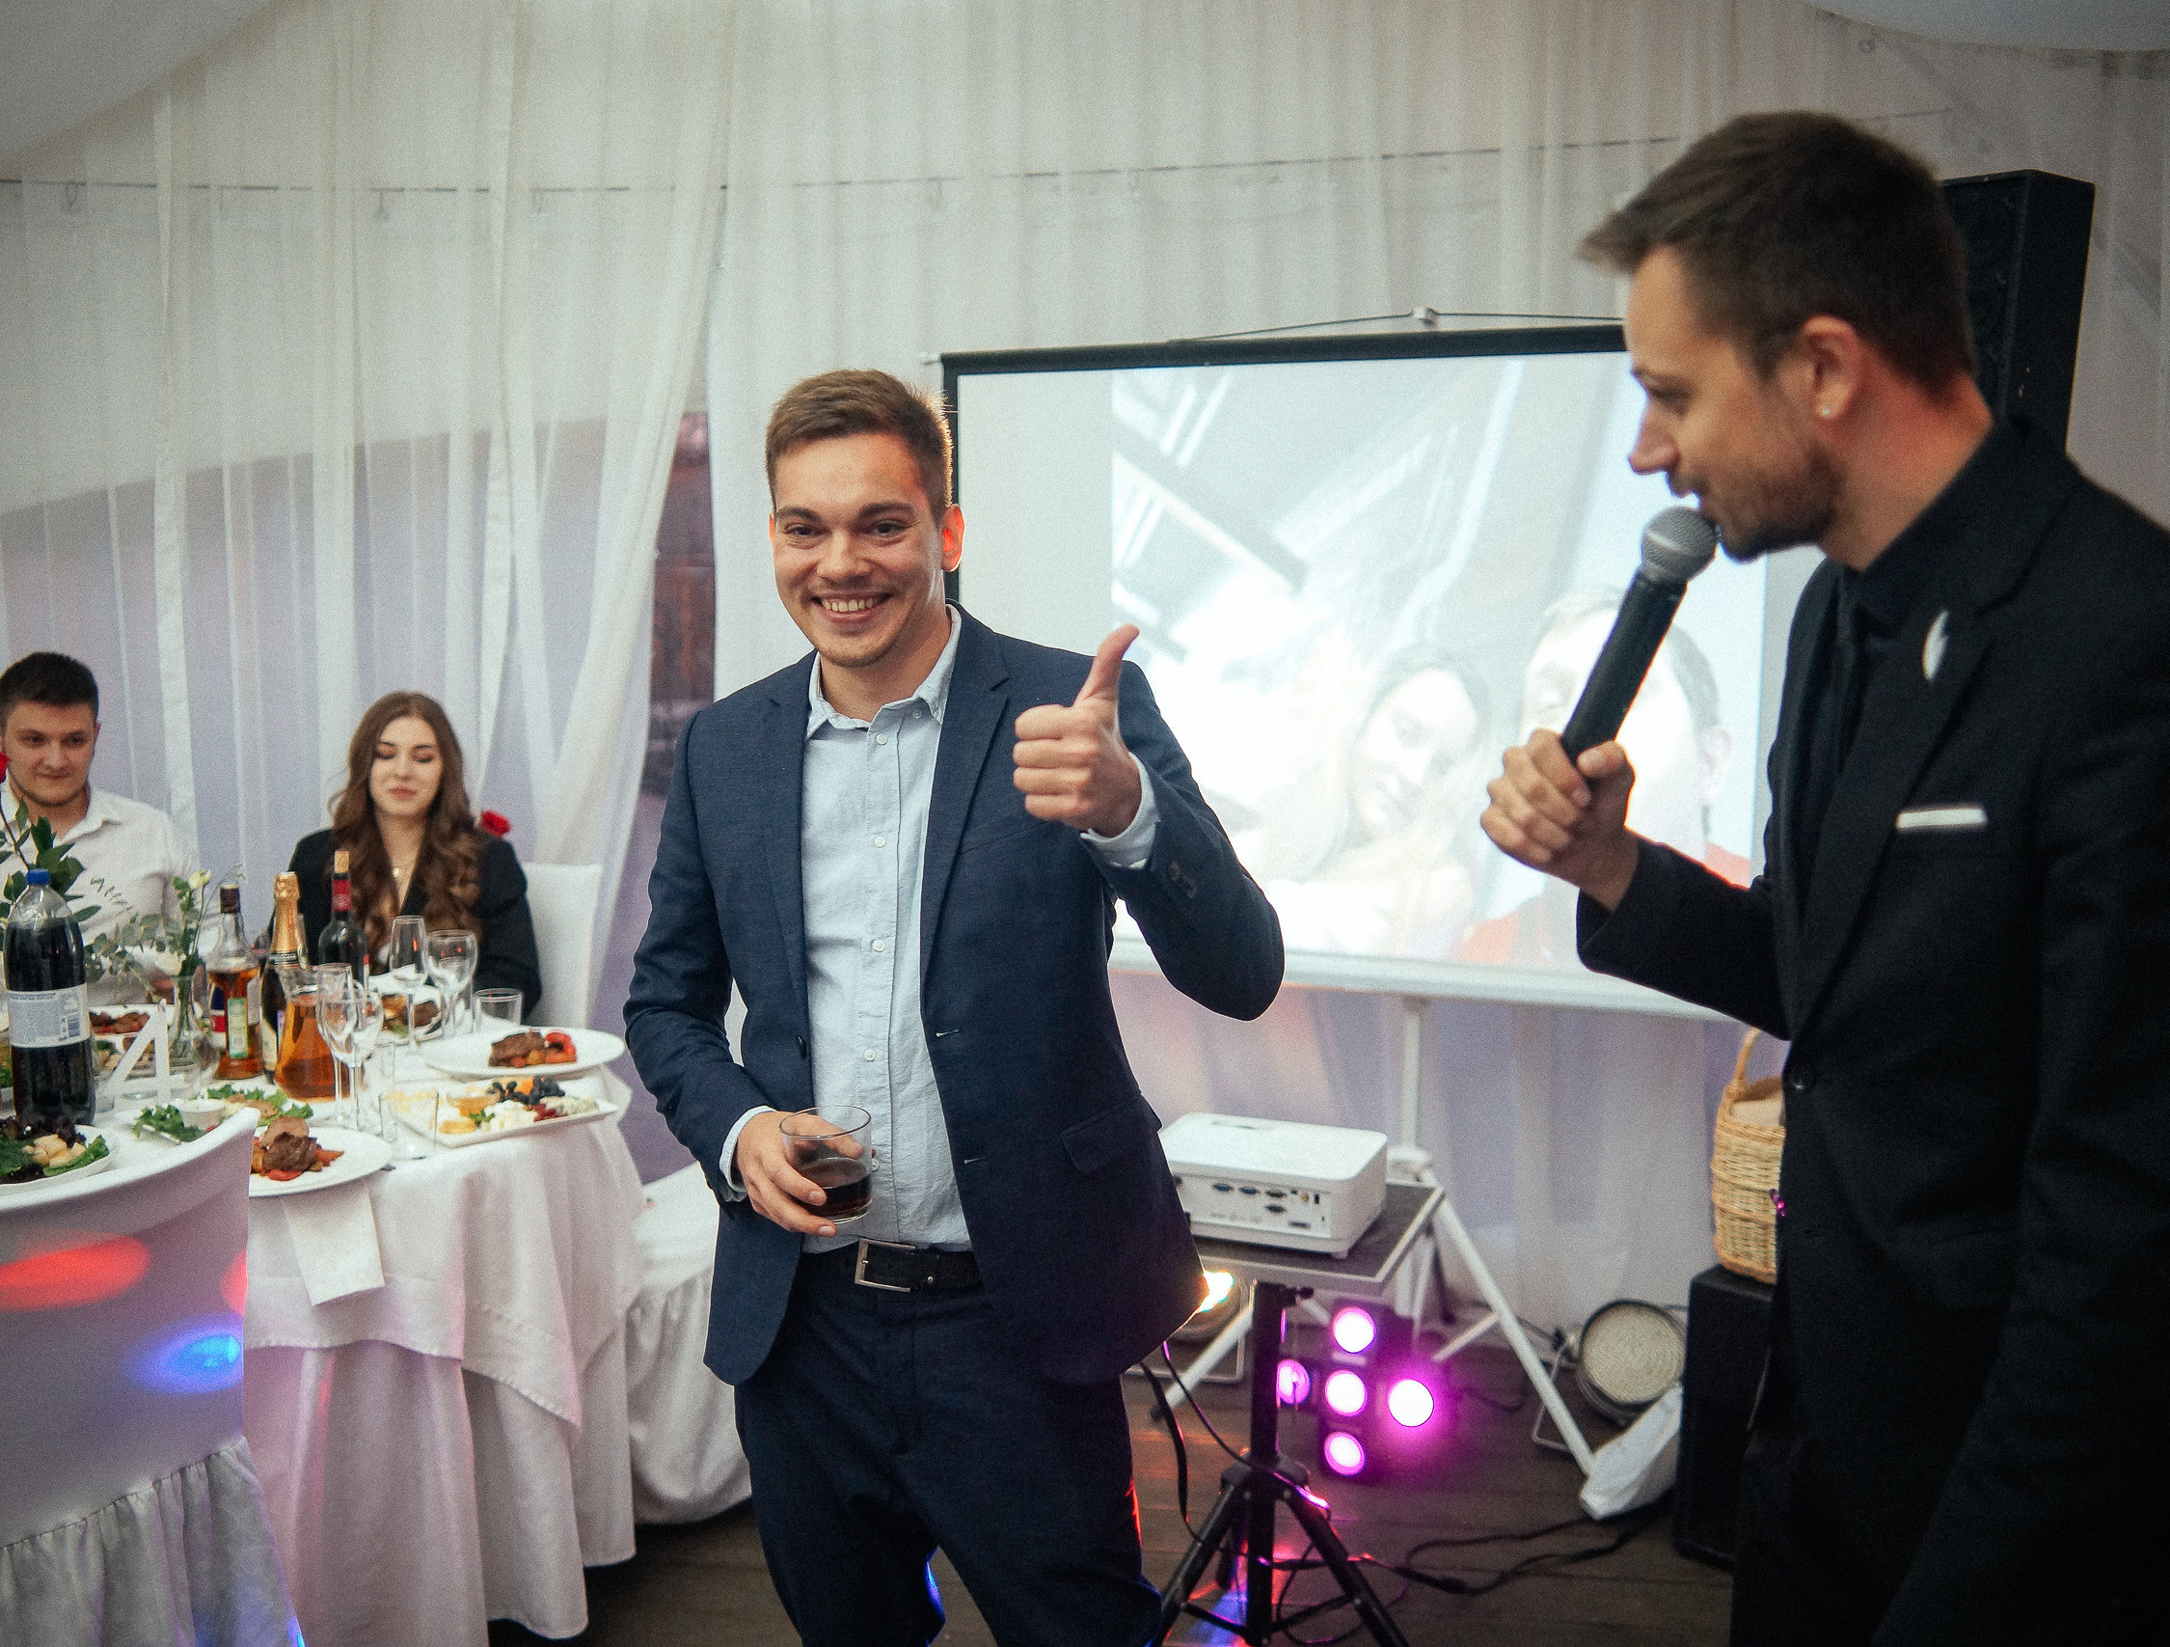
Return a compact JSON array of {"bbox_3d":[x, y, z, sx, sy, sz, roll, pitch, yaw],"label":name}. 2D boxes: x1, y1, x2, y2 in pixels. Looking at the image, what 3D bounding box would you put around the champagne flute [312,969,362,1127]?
[{"bbox_3d":[-1.030,0.307,2.649,0.063,0.220,0.063,-2,9,-21],"label":"champagne flute"}]

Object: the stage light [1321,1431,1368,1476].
[{"bbox_3d":[0.440,1.036,3.201,0.077,0.077,0.060,4,10,21],"label":"stage light"}]

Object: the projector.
[{"bbox_3d":[0.253,0.503,2.699,0.305,0.105,0.232,4,9,20],"label":"projector"}]

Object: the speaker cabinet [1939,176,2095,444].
[{"bbox_3d":[1.258,-0.561,2.679,0.230,0.620,0.160,-8,12,-41],"label":"speaker cabinet"}]

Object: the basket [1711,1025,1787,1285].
[{"bbox_3d":[1.199,0.510,3.033,0.300,0.410,0.220,8,11,37],"label":"basket"}]

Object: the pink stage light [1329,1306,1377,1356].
[{"bbox_3d":[0.448,0.840,3.165,0.077,0.077,0.060,4,-20,21],"label":"pink stage light"}]

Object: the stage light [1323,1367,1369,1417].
[{"bbox_3d":[0.436,0.932,3.163,0.077,0.077,0.060,4,-6,21],"label":"stage light"}]

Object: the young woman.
[{"bbox_3d":[-1.199,0.421,3.421,0.480,1.280,0.660,1,9,-2],"label":"young woman"}]

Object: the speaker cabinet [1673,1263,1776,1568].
[{"bbox_3d":[1.248,0.937,3.072,0.420,0.445,0.430,8,11,37],"label":"speaker cabinet"}]

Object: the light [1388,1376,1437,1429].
[{"bbox_3d":[0.551,0.964,3.219,0.088,0.088,0.070,4,-1,19],"label":"light"}]

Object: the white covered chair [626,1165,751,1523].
[{"bbox_3d":[-0.667,0.620,3.243,0.430,0.950,0.520,8,11,38],"label":"white covered chair"}]

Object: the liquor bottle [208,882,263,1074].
[{"bbox_3d":[-1.206,0.215,2.724,0.080,0.290,0.080,1,9,0],"label":"liquor bottle"}]

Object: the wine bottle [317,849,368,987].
[{"bbox_3d":[-1.175,0.198,3.041,0.075,0.316,0.075,-2,9,-21],"label":"wine bottle"}]

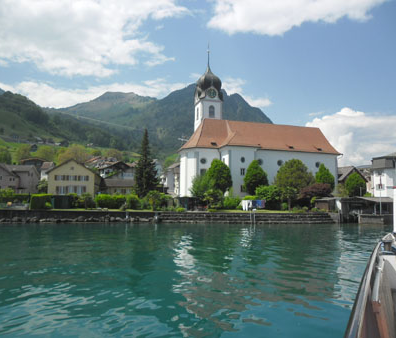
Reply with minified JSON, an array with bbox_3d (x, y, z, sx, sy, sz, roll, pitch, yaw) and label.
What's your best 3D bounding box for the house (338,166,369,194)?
[{"bbox_3d":[46.510,4.190,109.500,11.000,10.000,12.000,3,-6,-27],"label":"house"}]

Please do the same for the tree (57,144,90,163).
[{"bbox_3d":[-60.970,-6.030,171.400,15.000,12.000,13.000,0,-6,0],"label":"tree"}]

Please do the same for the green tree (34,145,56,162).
[{"bbox_3d":[-75.180,-6.780,171.470,10.500,10.500,10.000,0,-6,0],"label":"green tree"}]

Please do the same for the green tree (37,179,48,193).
[{"bbox_3d":[-44.190,5.290,99.740,3.400,5.200,3.400,0,-6,0],"label":"green tree"}]

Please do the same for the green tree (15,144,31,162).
[{"bbox_3d":[-85.460,-7.020,171.500,8.000,10.000,8.000,0,-6,0],"label":"green tree"}]

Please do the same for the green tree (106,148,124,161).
[{"bbox_3d":[-41.610,-5.990,174.570,9.000,8.500,9.000,0,-6,0],"label":"green tree"}]

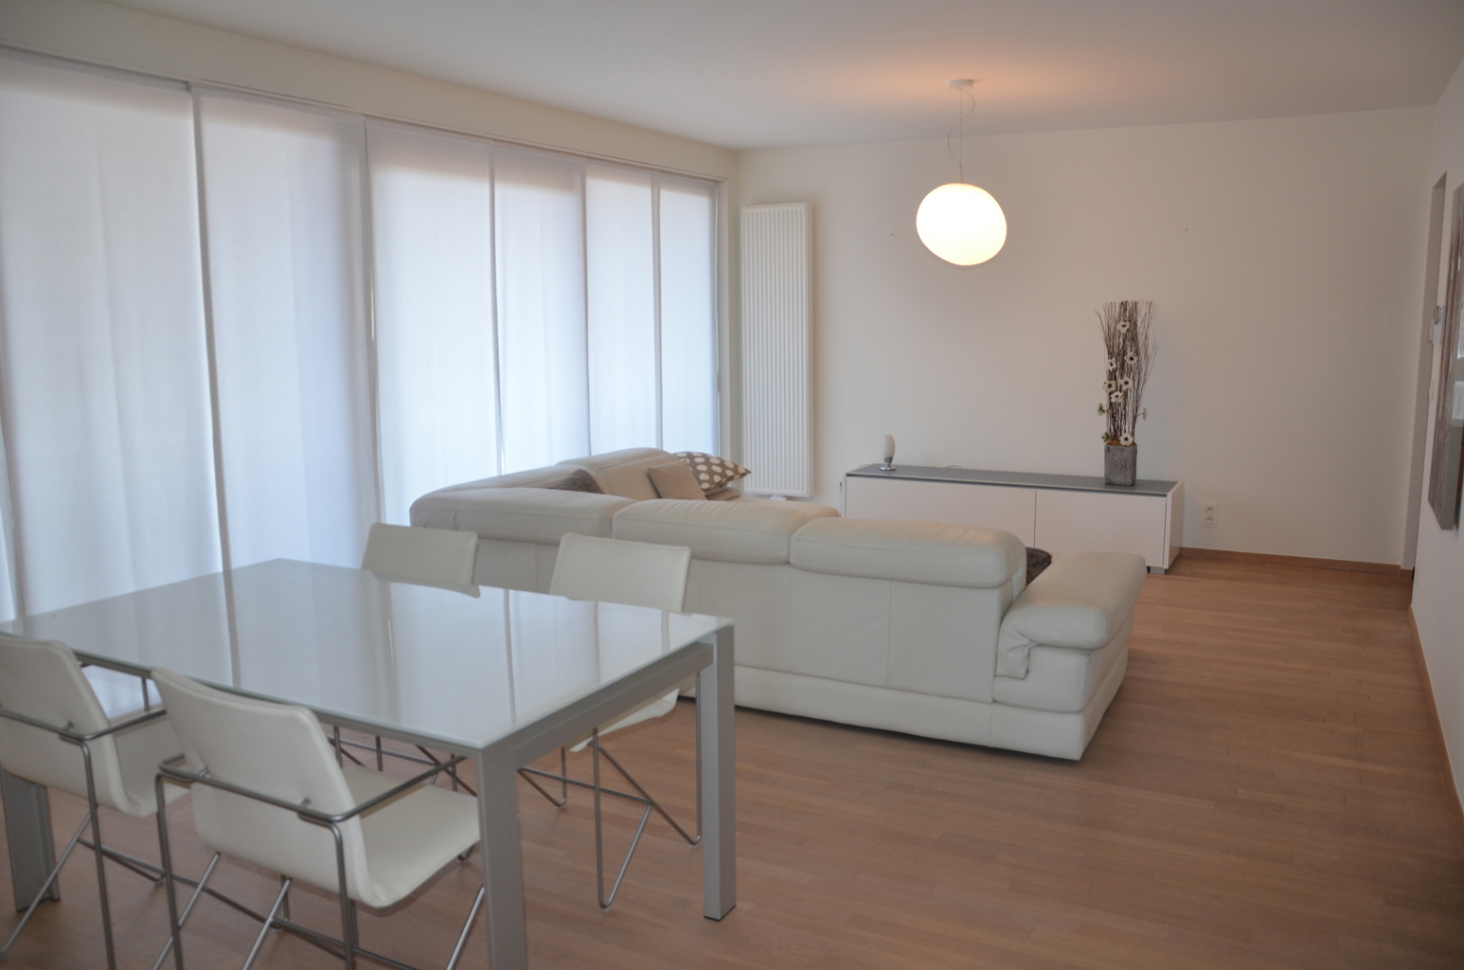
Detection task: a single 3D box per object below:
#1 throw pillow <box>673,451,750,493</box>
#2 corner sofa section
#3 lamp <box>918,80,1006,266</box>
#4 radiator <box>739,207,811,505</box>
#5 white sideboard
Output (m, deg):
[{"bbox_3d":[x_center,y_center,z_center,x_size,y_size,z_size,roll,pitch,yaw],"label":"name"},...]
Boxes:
[{"bbox_3d":[-0.122,-0.078,6.009,0.420,0.130,0.380,-2,50,-10],"label":"throw pillow"},{"bbox_3d":[0.296,0.339,4.959,2.850,0.730,1.770,4,11,26],"label":"corner sofa section"},{"bbox_3d":[1.025,-1.389,4.928,0.410,0.800,0.410,4,11,26],"label":"lamp"},{"bbox_3d":[0.313,-0.888,7.360,0.475,1.910,0.110,4,11,26],"label":"radiator"},{"bbox_3d":[1.669,0.187,6.638,1.880,0.450,0.500,4,11,26],"label":"white sideboard"}]

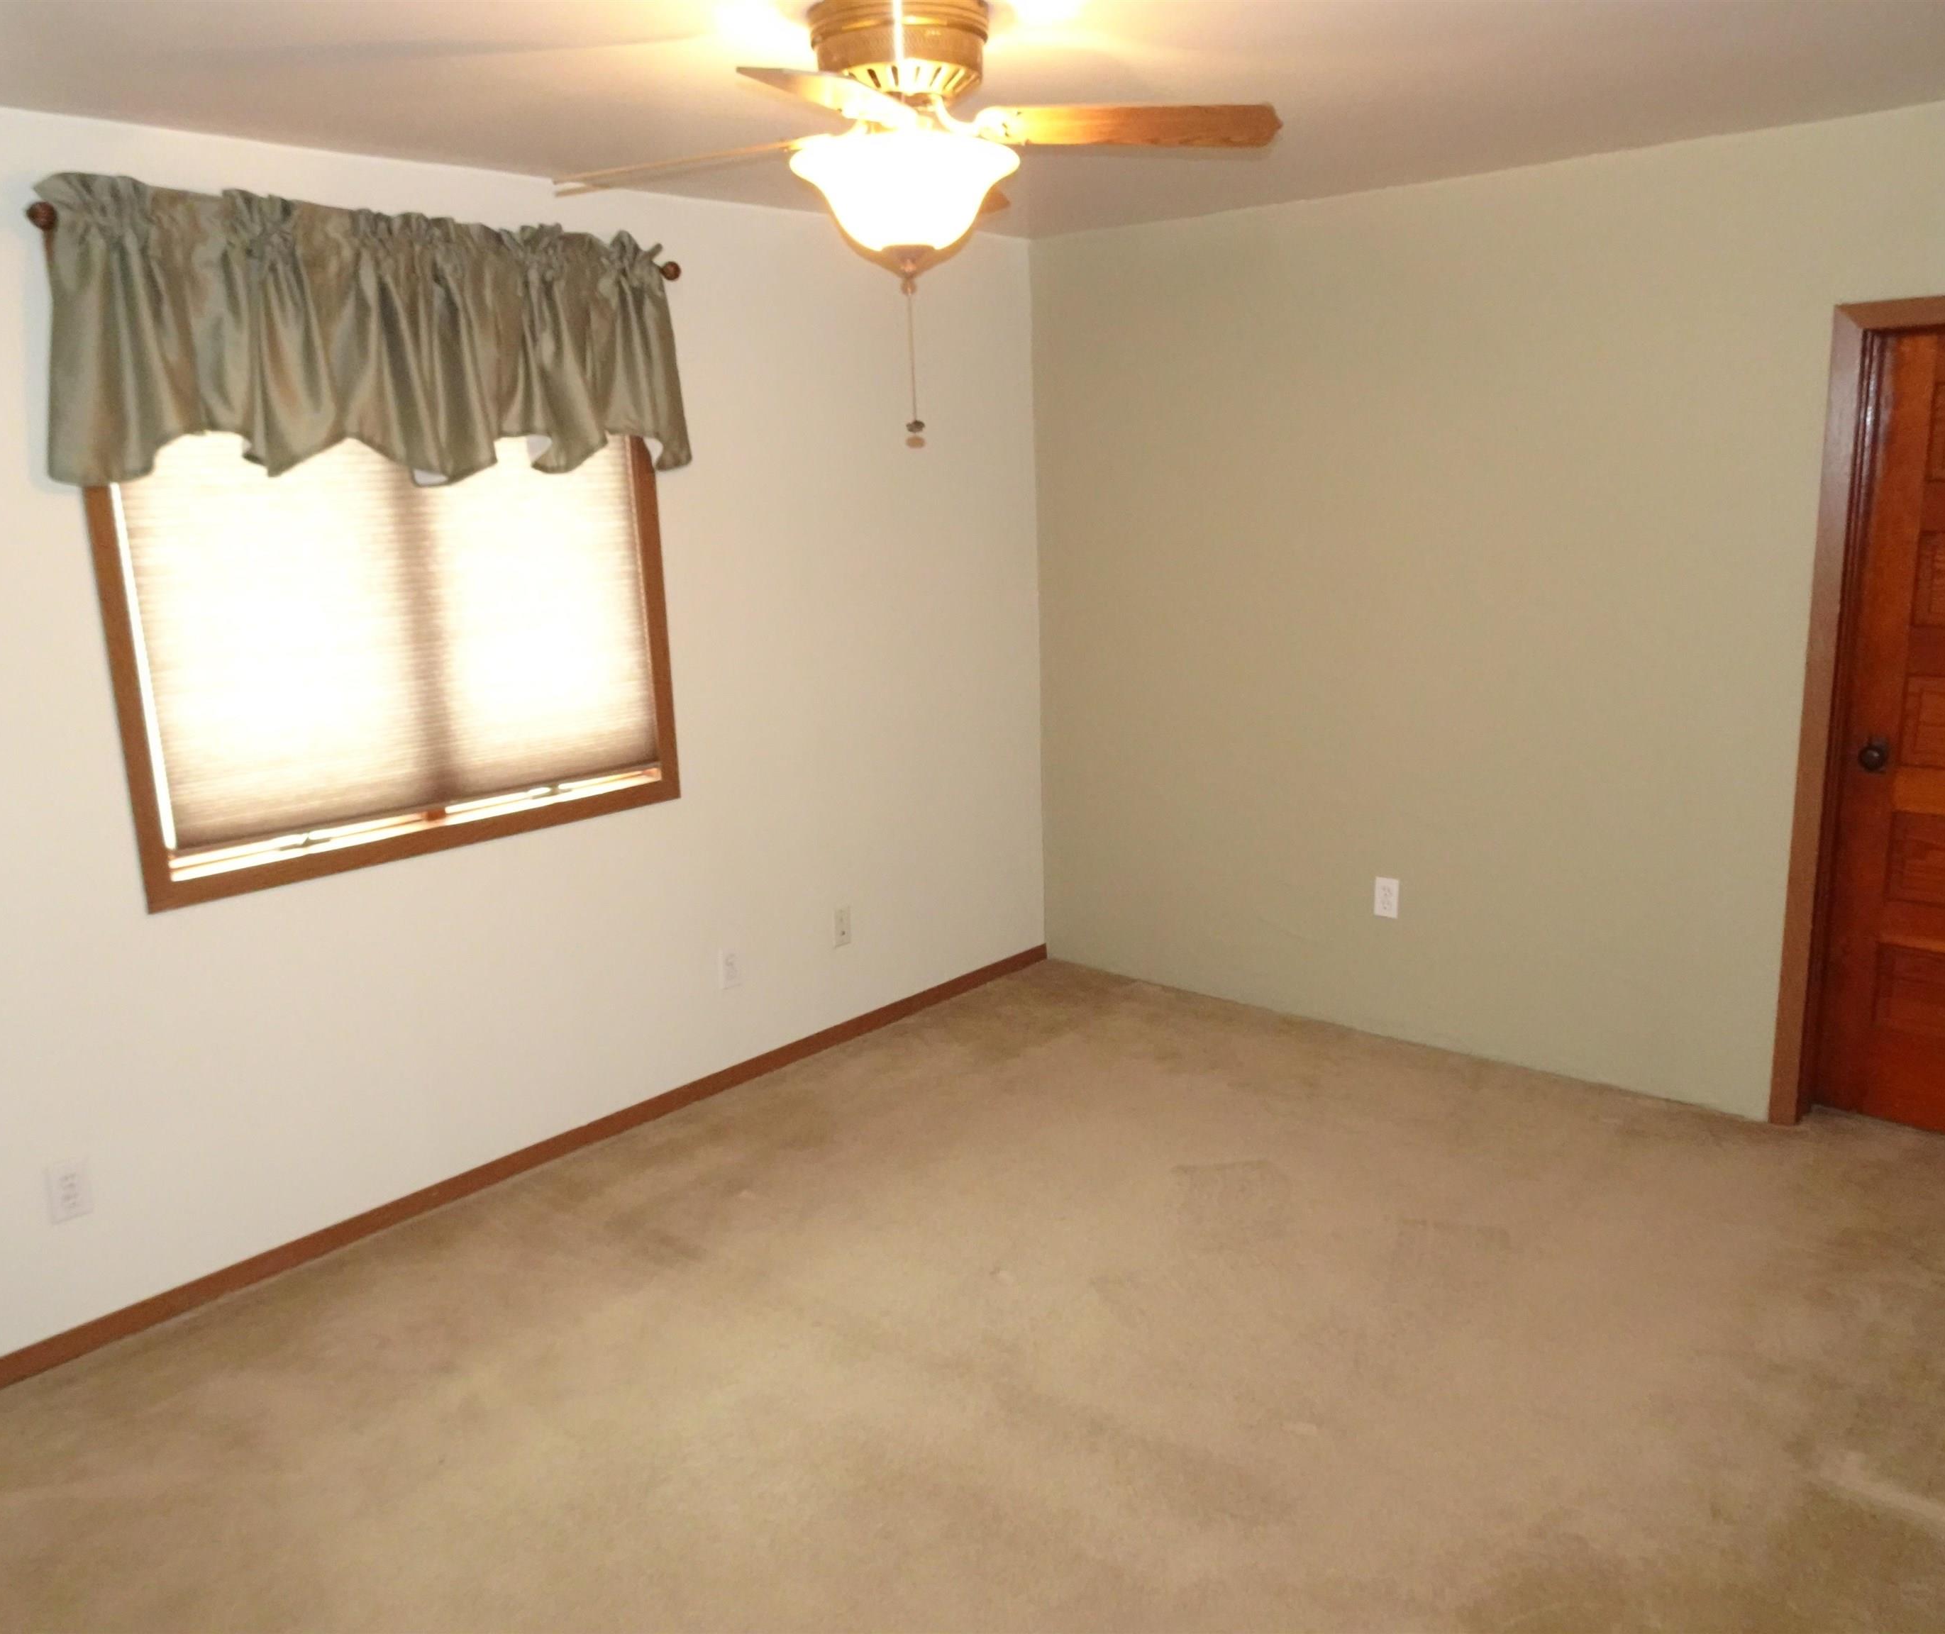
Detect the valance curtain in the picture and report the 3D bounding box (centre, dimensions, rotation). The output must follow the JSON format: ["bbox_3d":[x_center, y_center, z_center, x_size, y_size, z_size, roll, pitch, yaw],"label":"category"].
[{"bbox_3d":[-1.219,-1.014,3.261,0.110,0.549,1.476,10,17,41],"label":"valance curtain"}]

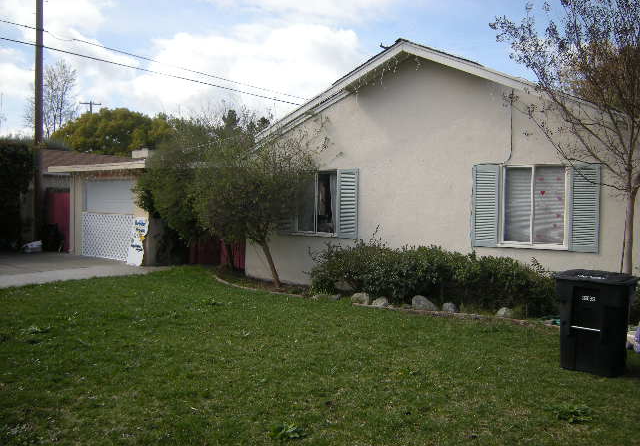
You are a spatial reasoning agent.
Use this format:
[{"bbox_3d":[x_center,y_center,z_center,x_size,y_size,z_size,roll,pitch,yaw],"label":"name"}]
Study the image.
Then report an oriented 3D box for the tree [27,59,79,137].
[{"bbox_3d":[-20.349,-6.214,39.195,4.068,12.065,3.865,1,2,0],"label":"tree"}]

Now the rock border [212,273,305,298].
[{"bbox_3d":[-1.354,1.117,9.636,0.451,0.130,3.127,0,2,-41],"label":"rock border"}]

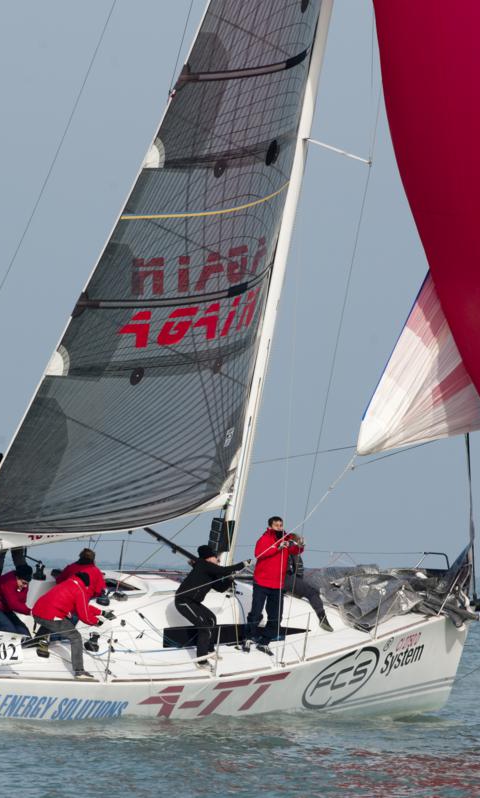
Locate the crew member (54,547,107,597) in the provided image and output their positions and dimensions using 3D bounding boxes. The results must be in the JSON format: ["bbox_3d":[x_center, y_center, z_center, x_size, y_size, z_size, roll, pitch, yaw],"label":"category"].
[{"bbox_3d":[-1.952,2.430,122.300,0.620,1.200,0.750,2,-1,30],"label":"crew member"}]

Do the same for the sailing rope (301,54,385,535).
[{"bbox_3d":[1.257,-1.305,122.050,0.080,5.943,0.080,15,9,42],"label":"sailing rope"}]

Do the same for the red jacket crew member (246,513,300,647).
[{"bbox_3d":[0.402,2.282,123.600,0.550,1.690,0.620,2,-1,44],"label":"red jacket crew member"}]

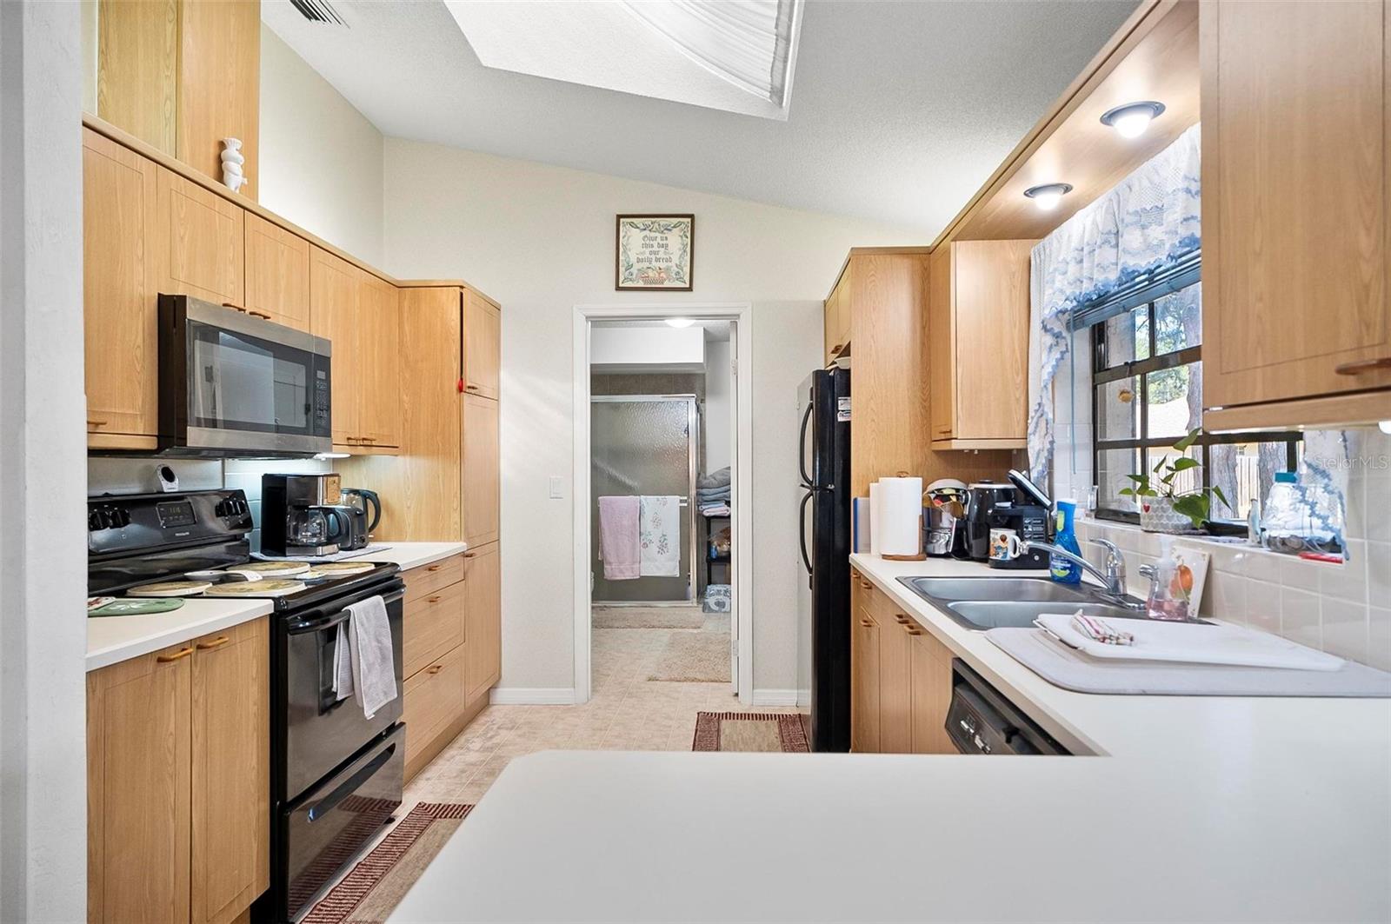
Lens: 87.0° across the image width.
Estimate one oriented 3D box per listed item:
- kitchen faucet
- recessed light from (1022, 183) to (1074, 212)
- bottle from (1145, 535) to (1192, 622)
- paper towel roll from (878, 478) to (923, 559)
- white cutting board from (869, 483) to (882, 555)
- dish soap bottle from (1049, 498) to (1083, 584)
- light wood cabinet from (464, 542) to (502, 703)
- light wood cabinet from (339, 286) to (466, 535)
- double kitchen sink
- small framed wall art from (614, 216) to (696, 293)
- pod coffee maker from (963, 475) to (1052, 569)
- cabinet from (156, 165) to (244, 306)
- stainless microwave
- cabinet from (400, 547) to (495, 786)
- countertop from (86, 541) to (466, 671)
[{"bbox_3d":[1.034,0.284,1.968,0.296,0.162,0.255,0,0,3],"label":"kitchen faucet"},{"bbox_3d":[1.066,-0.801,2.220,0.126,0.060,0.125,0,0,3],"label":"recessed light"},{"bbox_3d":[1.137,0.275,1.784,0.085,0.205,0.095,0,0,-42],"label":"bottle"},{"bbox_3d":[0.808,0.221,2.901,0.166,0.307,0.165,0,0,3],"label":"paper towel roll"},{"bbox_3d":[0.815,0.234,3.014,0.190,0.297,0.020,0,0,3],"label":"white cutting board"},{"bbox_3d":[1.143,0.241,2.273,0.056,0.255,0.087,0,0,-30],"label":"dish soap bottle"},{"bbox_3d":[-1.403,0.878,3.784,0.641,0.906,0.559,0,0,3],"label":"light wood cabinet"},{"bbox_3d":[-1.395,-0.230,3.747,0.632,1.225,0.547,0,0,3],"label":"light wood cabinet"},{"bbox_3d":[0.906,0.456,1.959,0.571,0.184,0.785,0,0,3],"label":"double kitchen sink"},{"bbox_3d":[-0.221,-1.122,3.935,0.418,0.413,0.031,0,0,3],"label":"small framed wall art"},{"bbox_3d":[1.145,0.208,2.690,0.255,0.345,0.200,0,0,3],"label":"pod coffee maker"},{"bbox_3d":[-1.642,-0.643,2.226,0.316,0.367,0.363,0,0,3],"label":"cabinet"},{"bbox_3d":[-1.587,-0.242,2.406,0.403,0.433,0.724,0,0,3],"label":"stainless microwave"},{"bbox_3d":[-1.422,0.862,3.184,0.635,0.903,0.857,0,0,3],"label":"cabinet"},{"bbox_3d":[-1.470,0.406,2.467,0.658,0.032,2.081,0,0,3],"label":"countertop"}]

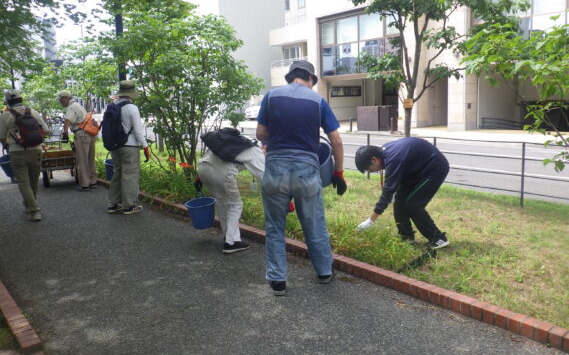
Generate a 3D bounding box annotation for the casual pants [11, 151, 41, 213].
[{"bbox_3d":[-3.301,0.038,5.912,0.310,0.840,0.370,7,12,43],"label":"casual pants"}]

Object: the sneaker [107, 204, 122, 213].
[{"bbox_3d":[-2.250,0.386,6.268,0.105,0.110,0.280,7,12,40],"label":"sneaker"}]

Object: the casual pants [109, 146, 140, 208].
[{"bbox_3d":[-2.099,0.000,6.040,0.370,0.830,0.290,5,11,35],"label":"casual pants"}]

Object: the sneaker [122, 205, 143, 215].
[{"bbox_3d":[-2.004,0.422,6.070,0.105,0.110,0.275,7,12,42],"label":"sneaker"}]

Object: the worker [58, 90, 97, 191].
[{"bbox_3d":[-3.463,-0.621,7.720,0.520,1.650,0.460,3,9,21],"label":"worker"}]

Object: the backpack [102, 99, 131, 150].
[{"bbox_3d":[-2.187,-0.660,5.904,0.270,0.560,0.330,-3,8,-44],"label":"backpack"}]

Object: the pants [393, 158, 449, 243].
[{"bbox_3d":[1.222,0.201,4.120,0.470,0.770,0.350,-2,9,-6],"label":"pants"}]

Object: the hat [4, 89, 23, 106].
[{"bbox_3d":[-3.446,-1.021,5.838,0.180,0.150,0.260,-10,5,-44],"label":"hat"}]

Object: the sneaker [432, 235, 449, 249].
[{"bbox_3d":[1.357,0.567,4.074,0.270,0.110,0.100,-8,11,-36],"label":"sneaker"}]

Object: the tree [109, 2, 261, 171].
[{"bbox_3d":[-1.574,-1.329,7.280,2.250,2.700,2.100,7,11,39],"label":"tree"}]

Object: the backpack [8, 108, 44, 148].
[{"bbox_3d":[-3.206,-0.599,5.742,0.220,0.450,0.310,-1,13,45],"label":"backpack"}]

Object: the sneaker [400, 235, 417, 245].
[{"bbox_3d":[1.118,0.566,4.200,0.250,0.100,0.100,-6,10,-30],"label":"sneaker"}]

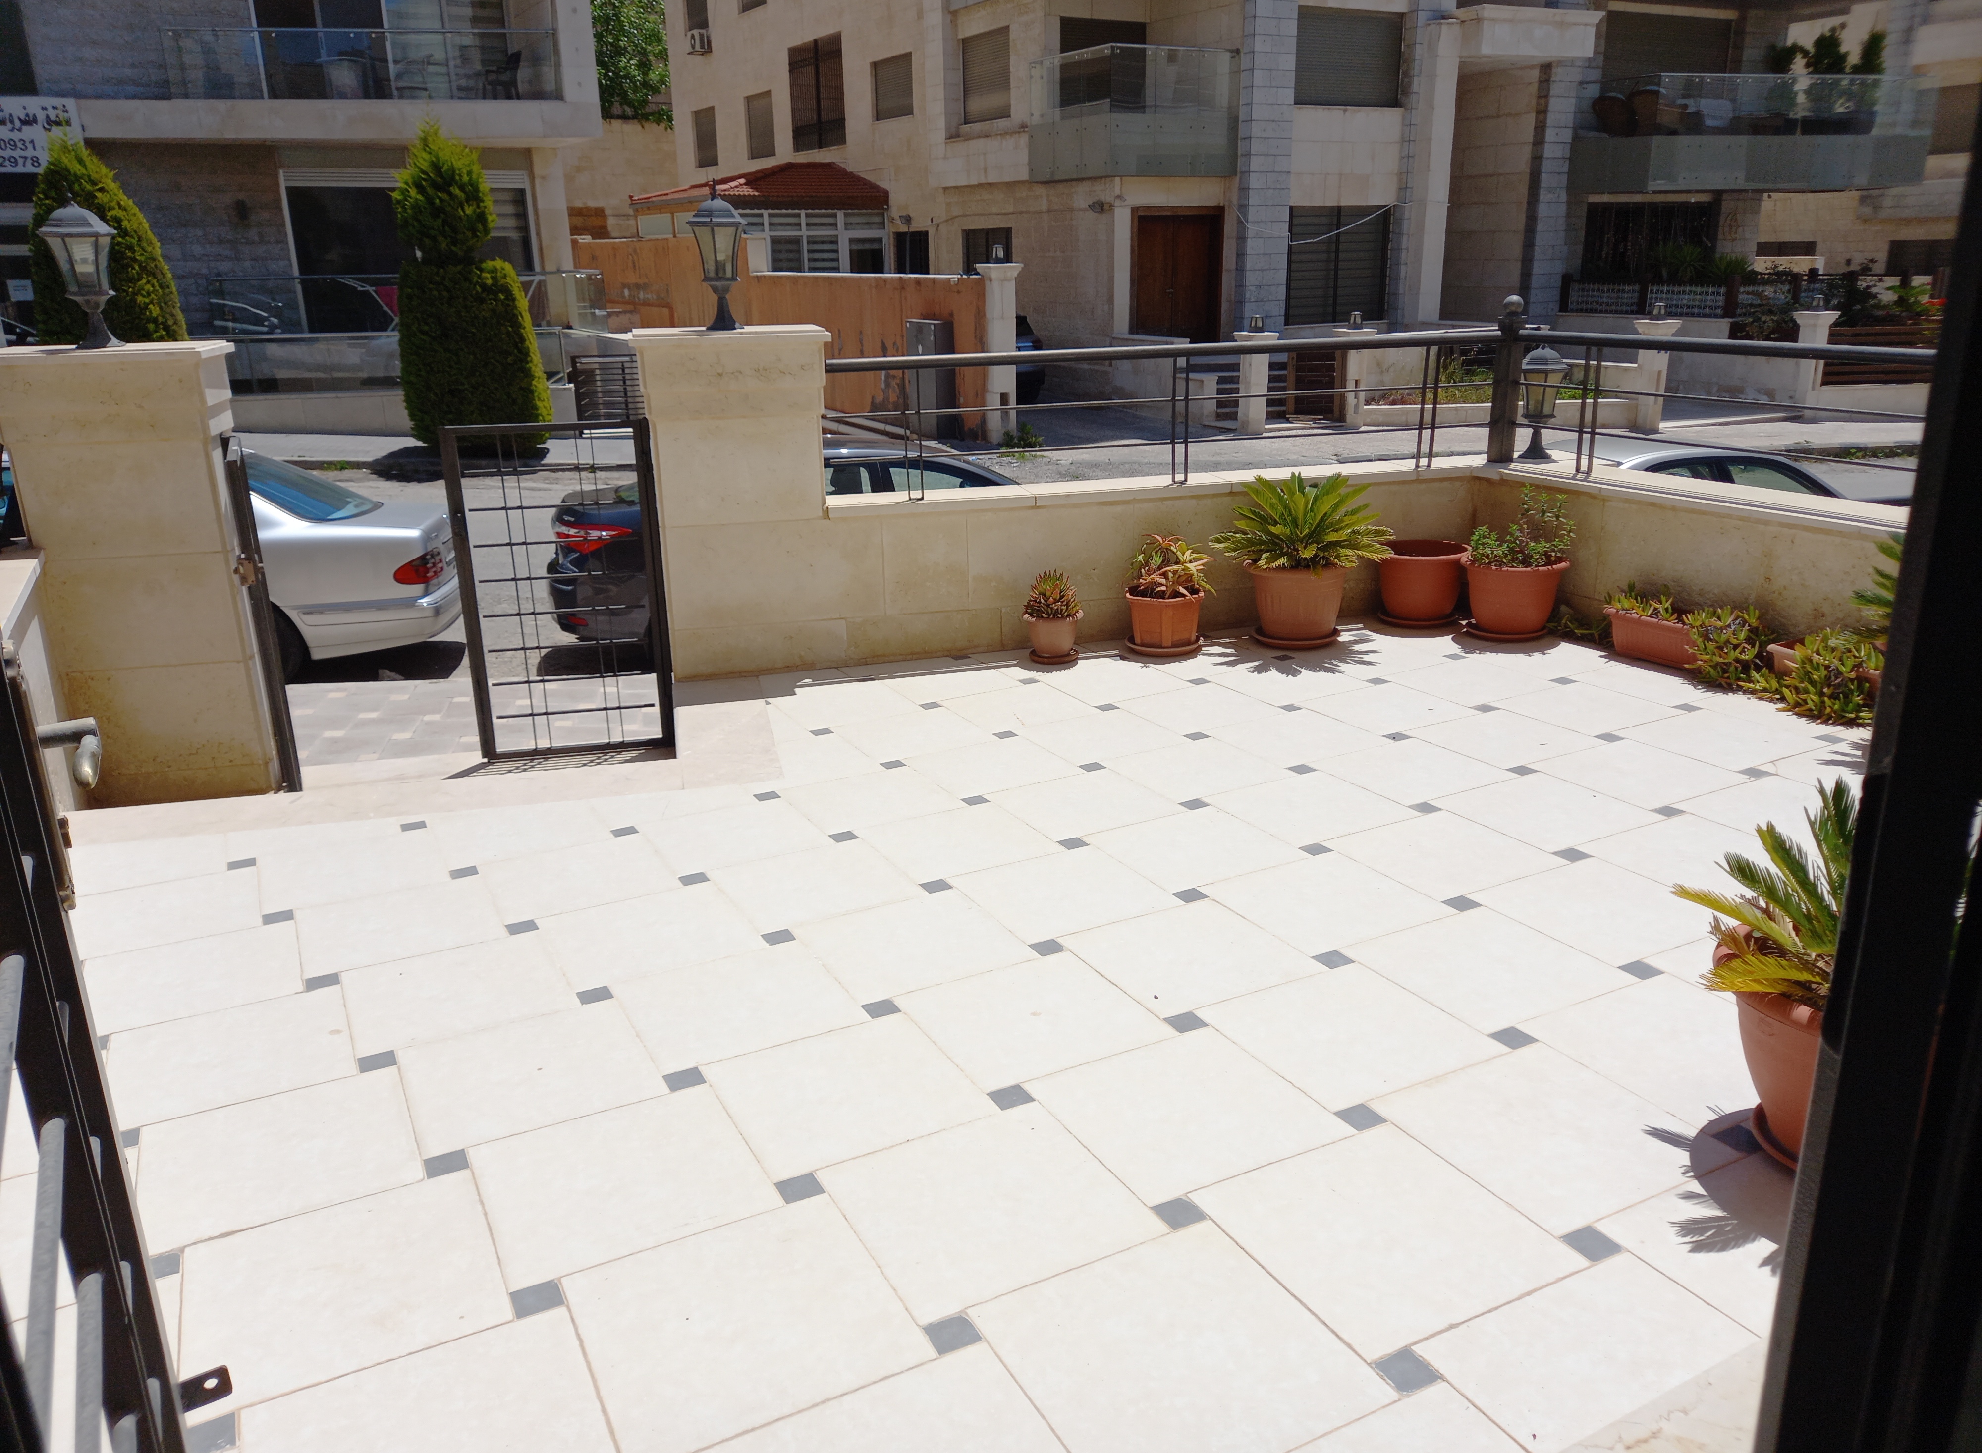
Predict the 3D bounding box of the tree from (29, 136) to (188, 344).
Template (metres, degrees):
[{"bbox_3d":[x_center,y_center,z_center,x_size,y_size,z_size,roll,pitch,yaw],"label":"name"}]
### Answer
[{"bbox_3d":[-9.630,-4.677,15.230,1.650,3.000,1.650,-1,18,0],"label":"tree"}]

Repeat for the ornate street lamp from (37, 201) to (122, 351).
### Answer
[{"bbox_3d":[-3.024,-1.531,4.771,0.220,0.510,0.220,-5,18,-12],"label":"ornate street lamp"}]

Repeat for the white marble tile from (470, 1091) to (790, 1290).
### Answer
[{"bbox_3d":[-0.688,0.839,2.652,0.468,0.015,0.468,-10,19,-25],"label":"white marble tile"}]

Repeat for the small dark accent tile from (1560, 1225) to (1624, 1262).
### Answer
[{"bbox_3d":[0.998,0.866,2.378,0.070,0.015,0.070,-10,19,-25],"label":"small dark accent tile"}]

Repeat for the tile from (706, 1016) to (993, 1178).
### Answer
[{"bbox_3d":[-0.259,0.646,2.518,0.410,0.020,0.410,-11,19,-26],"label":"tile"}]

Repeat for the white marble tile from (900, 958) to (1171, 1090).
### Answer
[{"bbox_3d":[0.079,0.617,3.018,0.445,0.020,0.445,-11,19,-26],"label":"white marble tile"}]

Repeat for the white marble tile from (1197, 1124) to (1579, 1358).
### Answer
[{"bbox_3d":[0.574,0.745,2.107,0.410,0.020,0.410,-11,19,-26],"label":"white marble tile"}]

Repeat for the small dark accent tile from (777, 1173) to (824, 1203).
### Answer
[{"bbox_3d":[-0.346,0.844,2.597,0.070,0.015,0.070,-10,19,-25],"label":"small dark accent tile"}]

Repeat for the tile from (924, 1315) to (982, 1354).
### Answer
[{"bbox_3d":[-0.061,0.902,2.107,0.065,0.020,0.065,-11,19,-26],"label":"tile"}]

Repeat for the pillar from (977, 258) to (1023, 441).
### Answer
[{"bbox_3d":[0.089,-4.709,17.964,0.500,2.180,0.500,-5,18,-12],"label":"pillar"}]

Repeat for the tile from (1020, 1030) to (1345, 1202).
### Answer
[{"bbox_3d":[0.376,0.754,2.810,0.468,0.015,0.468,-10,19,-25],"label":"tile"}]

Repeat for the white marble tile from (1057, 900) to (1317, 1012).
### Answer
[{"bbox_3d":[0.412,0.478,2.981,0.410,0.020,0.410,-11,19,-26],"label":"white marble tile"}]

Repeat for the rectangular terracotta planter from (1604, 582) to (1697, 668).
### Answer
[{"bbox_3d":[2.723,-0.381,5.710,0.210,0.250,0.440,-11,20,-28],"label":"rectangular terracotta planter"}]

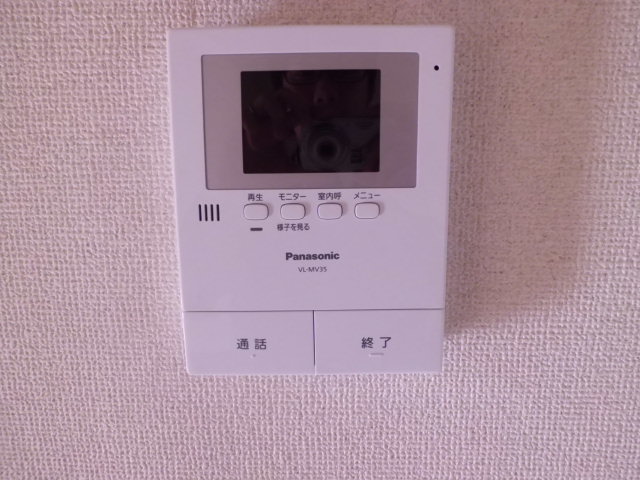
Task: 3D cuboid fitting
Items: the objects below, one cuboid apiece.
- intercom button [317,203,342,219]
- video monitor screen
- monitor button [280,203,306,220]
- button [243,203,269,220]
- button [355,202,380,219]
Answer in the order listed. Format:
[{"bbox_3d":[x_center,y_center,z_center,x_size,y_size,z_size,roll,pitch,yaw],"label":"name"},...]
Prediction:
[{"bbox_3d":[0.006,-0.015,0.255,0.013,0.009,0.004,0,10,0],"label":"intercom button"},{"bbox_3d":[-0.004,-0.061,0.249,0.071,0.051,0.005,0,10,0],"label":"video monitor screen"},{"bbox_3d":[-0.014,-0.015,0.255,0.013,0.009,0.004,0,10,0],"label":"monitor button"},{"bbox_3d":[-0.033,-0.015,0.255,0.013,0.009,0.004,0,10,0],"label":"button"},{"bbox_3d":[0.025,-0.016,0.255,0.013,0.009,0.004,0,10,0],"label":"button"}]

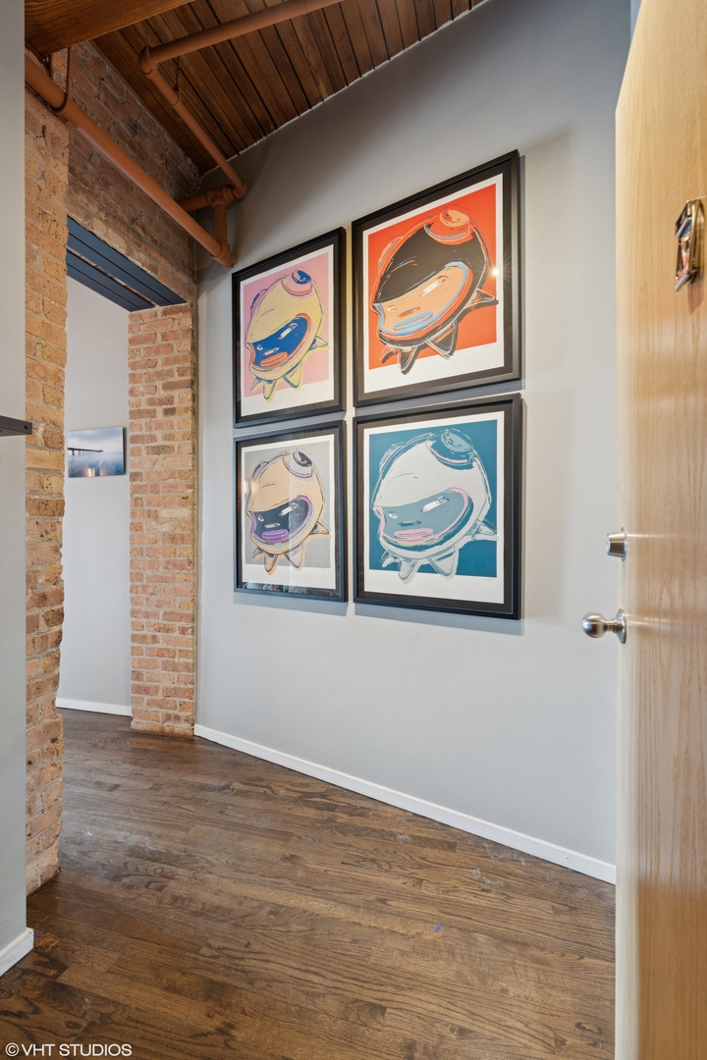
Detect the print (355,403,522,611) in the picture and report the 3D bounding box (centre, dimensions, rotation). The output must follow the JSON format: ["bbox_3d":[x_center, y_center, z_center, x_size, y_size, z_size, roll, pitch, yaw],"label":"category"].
[{"bbox_3d":[0.294,-0.080,1.808,0.671,0.775,0.034,0,0,33],"label":"print"}]

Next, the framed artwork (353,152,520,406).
[{"bbox_3d":[0.291,-0.900,1.801,0.671,0.775,0.034,0,0,33],"label":"framed artwork"}]

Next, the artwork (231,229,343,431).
[{"bbox_3d":[-0.316,-0.895,2.195,0.671,0.775,0.034,0,0,33],"label":"artwork"}]

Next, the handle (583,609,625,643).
[{"bbox_3d":[0.500,0.192,0.951,0.077,0.069,0.069,0,0,19],"label":"handle"}]

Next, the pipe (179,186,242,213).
[{"bbox_3d":[-0.718,-1.655,2.354,0.360,0.062,0.064,0,0,16],"label":"pipe"}]

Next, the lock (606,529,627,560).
[{"bbox_3d":[0.523,0.028,0.943,0.028,0.066,0.066,0,0,19],"label":"lock"}]

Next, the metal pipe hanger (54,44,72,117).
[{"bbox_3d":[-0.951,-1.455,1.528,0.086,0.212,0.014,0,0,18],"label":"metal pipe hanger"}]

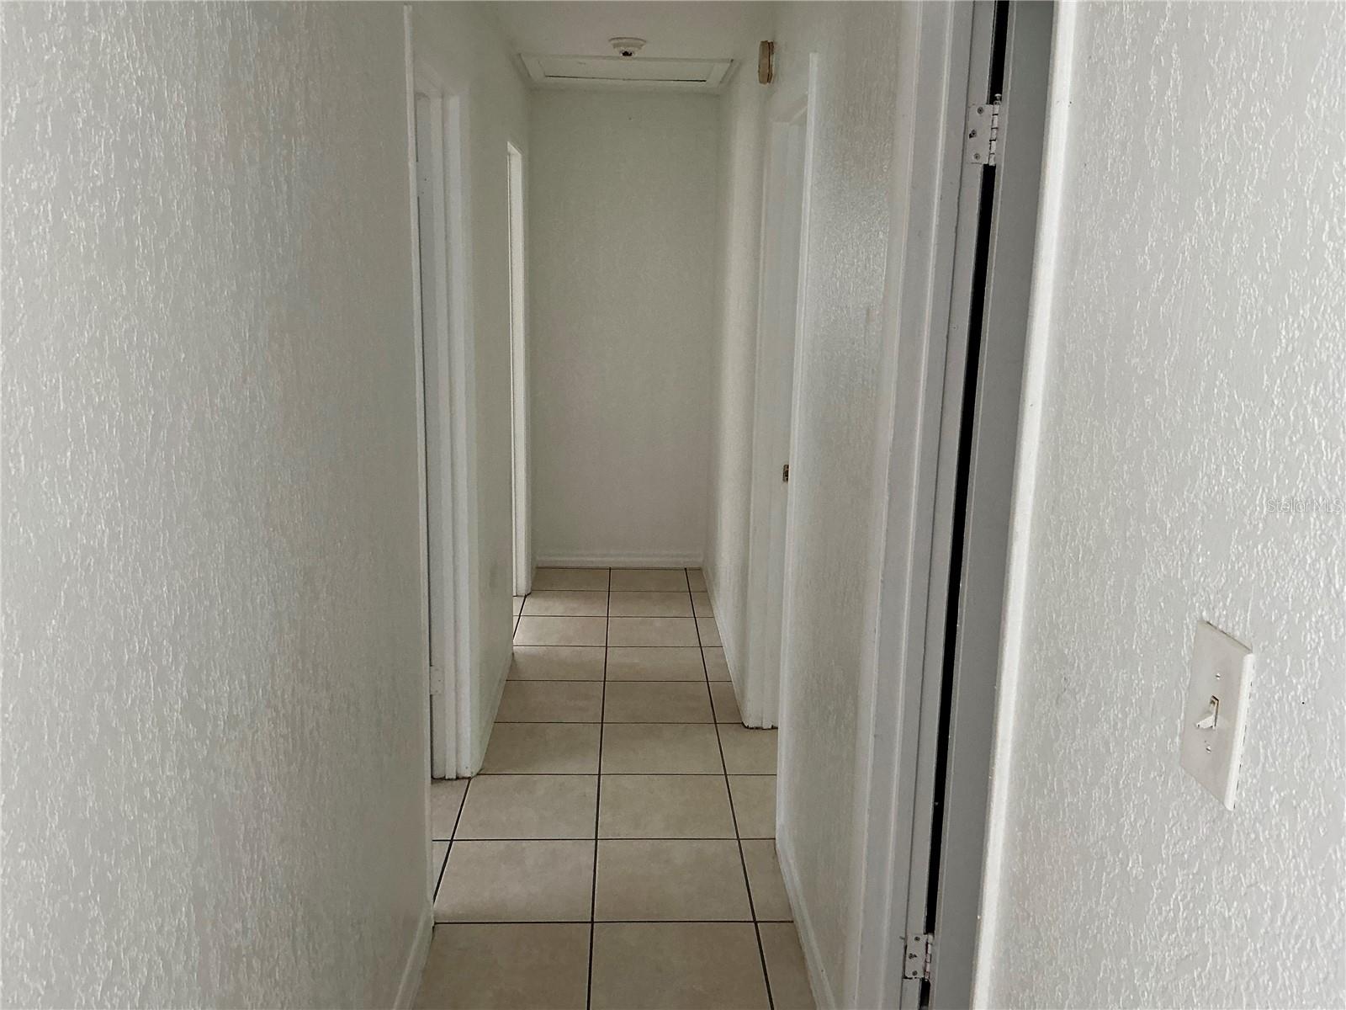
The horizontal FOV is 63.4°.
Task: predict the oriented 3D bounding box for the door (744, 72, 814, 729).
[{"bbox_3d":[0.354,-0.145,3.232,0.125,2.099,0.900,1,12,-3],"label":"door"}]

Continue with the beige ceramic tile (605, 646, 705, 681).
[{"bbox_3d":[-0.072,0.659,4.499,0.400,0.010,0.400,1,12,-3],"label":"beige ceramic tile"}]

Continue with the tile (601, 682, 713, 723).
[{"bbox_3d":[-0.056,0.742,4.087,0.401,0.011,0.401,1,12,-3],"label":"tile"}]

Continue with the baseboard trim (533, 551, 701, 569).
[{"bbox_3d":[-0.288,0.302,5.893,0.900,0.084,0.015,1,12,-3],"label":"baseboard trim"}]

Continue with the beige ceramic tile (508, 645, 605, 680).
[{"bbox_3d":[-0.471,0.653,4.465,0.385,0.011,0.401,1,12,-3],"label":"beige ceramic tile"}]

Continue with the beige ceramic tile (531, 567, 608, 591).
[{"bbox_3d":[-0.529,0.397,5.671,0.400,0.010,0.400,1,12,-3],"label":"beige ceramic tile"}]

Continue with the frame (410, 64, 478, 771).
[{"bbox_3d":[-0.652,-0.081,2.866,0.140,2.100,0.845,1,12,-3],"label":"frame"}]

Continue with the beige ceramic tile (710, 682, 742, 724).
[{"bbox_3d":[0.197,0.747,4.113,0.096,0.010,0.400,1,12,-3],"label":"beige ceramic tile"}]

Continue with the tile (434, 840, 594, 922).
[{"bbox_3d":[-0.411,0.998,2.893,0.400,0.010,0.400,1,12,-3],"label":"tile"}]

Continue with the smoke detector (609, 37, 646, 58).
[{"bbox_3d":[-0.173,-1.738,4.151,0.142,0.060,0.142,1,12,-3],"label":"smoke detector"}]

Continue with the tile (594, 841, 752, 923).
[{"bbox_3d":[-0.004,0.998,2.897,0.401,0.011,0.401,1,12,-3],"label":"tile"}]

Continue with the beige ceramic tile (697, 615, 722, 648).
[{"bbox_3d":[0.163,0.575,4.892,0.097,0.011,0.401,1,12,-3],"label":"beige ceramic tile"}]

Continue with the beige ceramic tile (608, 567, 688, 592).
[{"bbox_3d":[-0.125,0.400,5.681,0.401,0.011,0.417,1,12,-3],"label":"beige ceramic tile"}]

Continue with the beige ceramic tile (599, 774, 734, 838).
[{"bbox_3d":[-0.022,0.916,3.308,0.400,0.010,0.400,1,12,-3],"label":"beige ceramic tile"}]

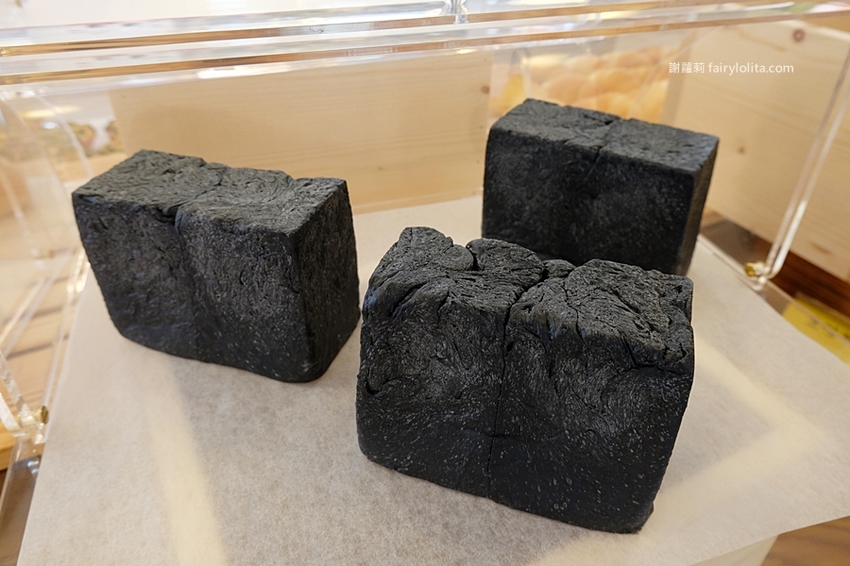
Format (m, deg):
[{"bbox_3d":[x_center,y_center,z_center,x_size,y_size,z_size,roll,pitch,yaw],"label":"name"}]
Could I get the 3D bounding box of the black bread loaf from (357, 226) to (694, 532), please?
[{"bbox_3d":[0.058,0.056,0.368,0.176,0.136,0.081,10,35,15],"label":"black bread loaf"}]

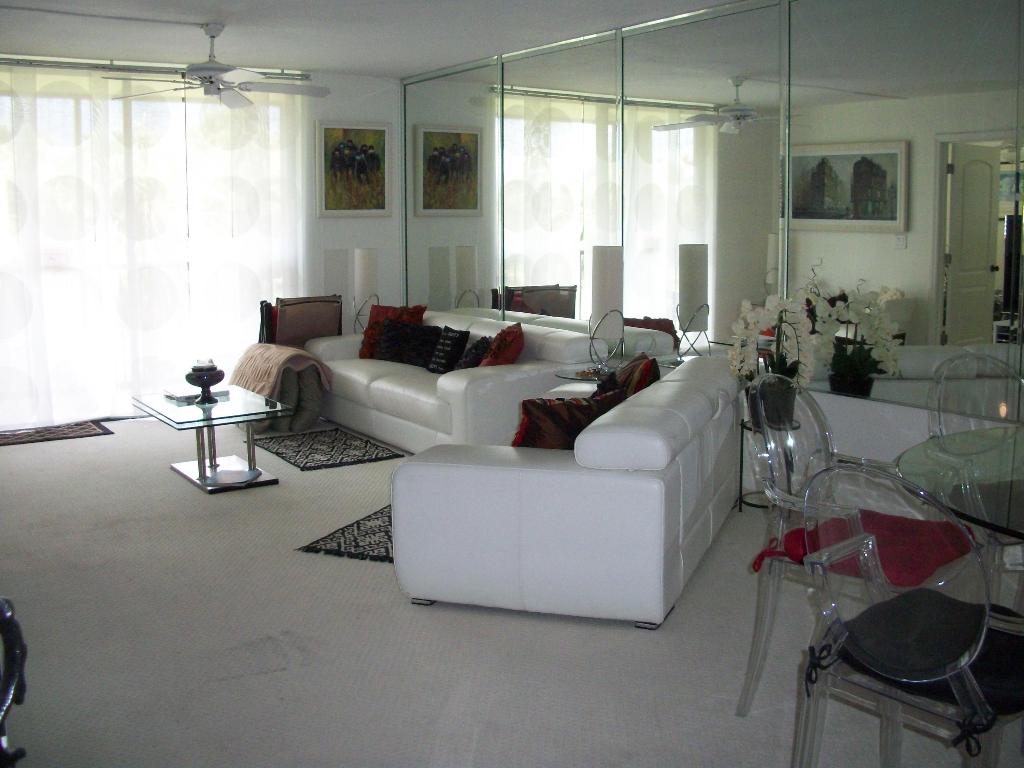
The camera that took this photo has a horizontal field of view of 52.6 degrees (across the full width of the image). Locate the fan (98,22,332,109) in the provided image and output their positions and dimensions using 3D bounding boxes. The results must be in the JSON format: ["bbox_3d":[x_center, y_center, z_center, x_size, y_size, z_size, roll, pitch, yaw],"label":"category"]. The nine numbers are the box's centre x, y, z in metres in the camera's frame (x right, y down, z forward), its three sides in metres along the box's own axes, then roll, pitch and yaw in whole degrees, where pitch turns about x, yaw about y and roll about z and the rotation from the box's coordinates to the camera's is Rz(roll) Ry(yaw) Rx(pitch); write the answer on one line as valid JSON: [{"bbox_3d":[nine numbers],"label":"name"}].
[{"bbox_3d":[-1.635,-1.772,5.672,1.269,0.403,1.269,0,9,0],"label":"fan"}]

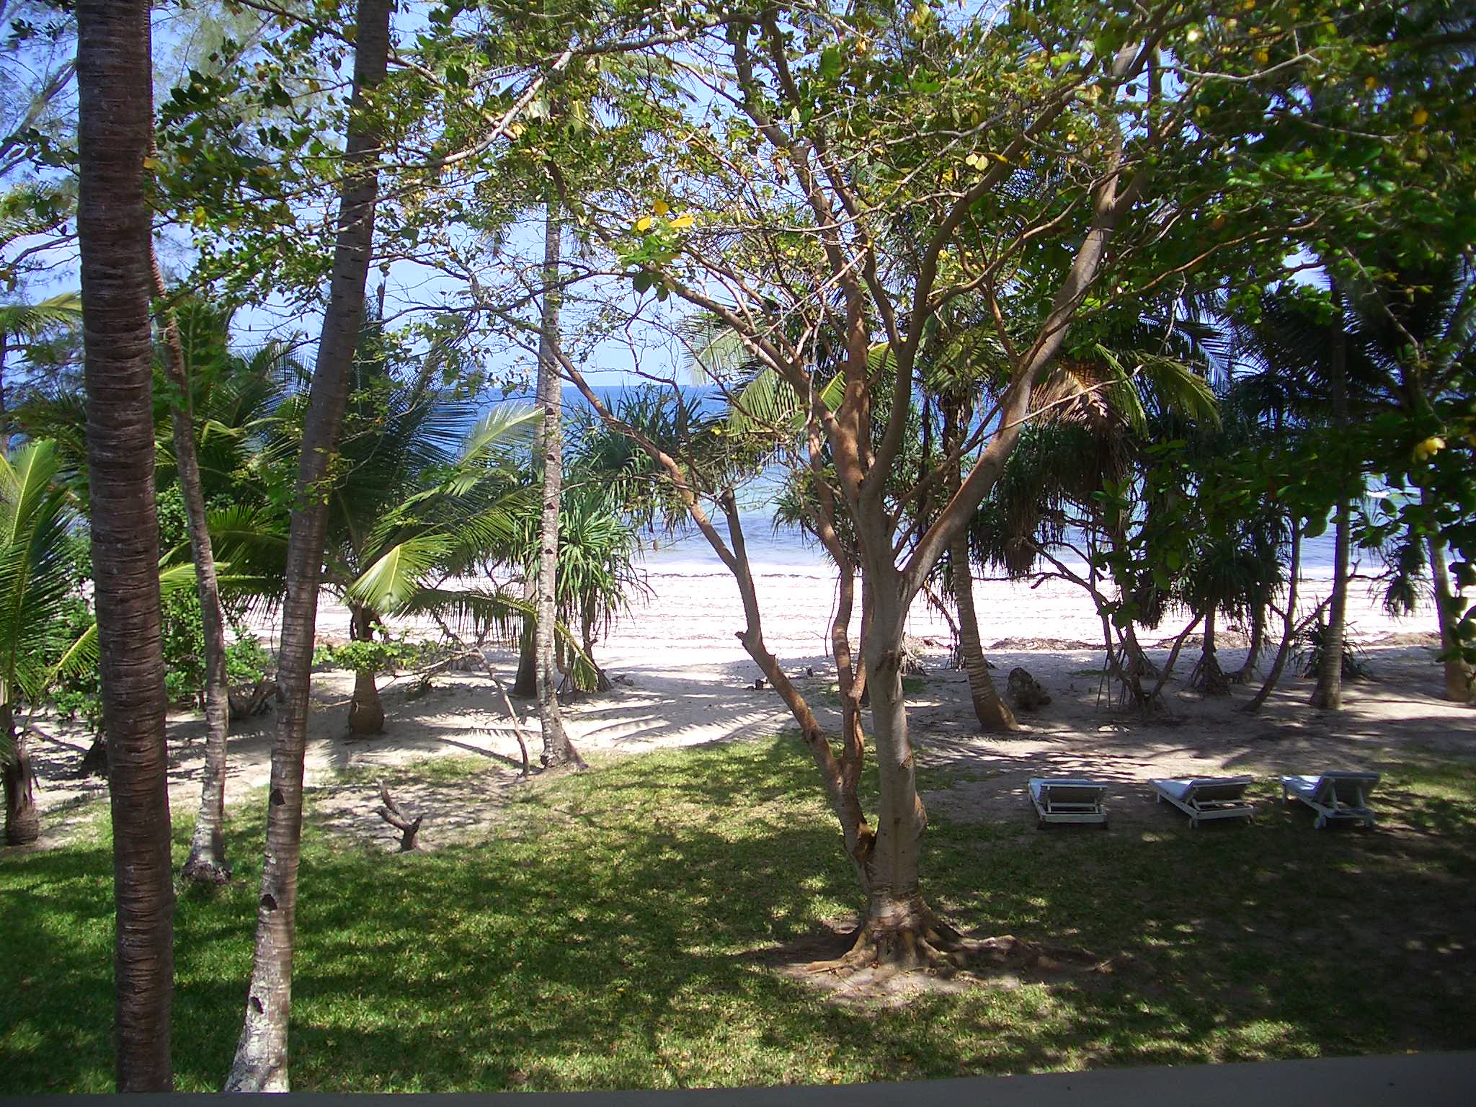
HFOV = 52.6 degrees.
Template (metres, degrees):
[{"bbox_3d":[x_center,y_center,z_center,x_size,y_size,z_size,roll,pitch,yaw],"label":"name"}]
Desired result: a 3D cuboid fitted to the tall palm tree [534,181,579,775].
[{"bbox_3d":[-2.353,-0.887,19.345,0.564,7.328,0.450,-1,7,-7],"label":"tall palm tree"}]

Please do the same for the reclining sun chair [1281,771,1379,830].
[{"bbox_3d":[6.804,2.689,17.247,0.640,0.580,1.850,1,2,9],"label":"reclining sun chair"}]

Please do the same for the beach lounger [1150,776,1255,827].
[{"bbox_3d":[5.318,2.711,17.200,0.640,0.500,1.850,0,2,0],"label":"beach lounger"}]

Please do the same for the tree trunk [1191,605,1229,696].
[{"bbox_3d":[7.997,1.601,25.247,0.614,1.442,0.600,2,7,18],"label":"tree trunk"}]

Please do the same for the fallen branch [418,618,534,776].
[{"bbox_3d":[-3.357,1.812,19.166,1.474,1.973,0.800,-1,7,-10],"label":"fallen branch"}]

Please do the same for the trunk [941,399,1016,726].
[{"bbox_3d":[3.544,0.165,22.017,1.050,4.813,0.600,1,7,9],"label":"trunk"}]

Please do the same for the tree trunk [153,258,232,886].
[{"bbox_3d":[-5.215,0.185,14.286,0.520,6.008,0.450,-2,7,-21],"label":"tree trunk"}]

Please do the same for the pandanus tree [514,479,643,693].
[{"bbox_3d":[-2.695,0.521,25.236,2.172,3.599,2.000,-1,7,-6],"label":"pandanus tree"}]

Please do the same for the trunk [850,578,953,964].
[{"bbox_3d":[1.366,1.797,12.516,0.865,3.204,0.750,1,7,6],"label":"trunk"}]

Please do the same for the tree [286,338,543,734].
[{"bbox_3d":[-4.710,-0.274,21.892,3.670,5.706,3.500,-1,7,-12],"label":"tree"}]

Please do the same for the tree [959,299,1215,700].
[{"bbox_3d":[5.745,-0.783,24.319,4.077,6.342,3.600,2,7,14],"label":"tree"}]

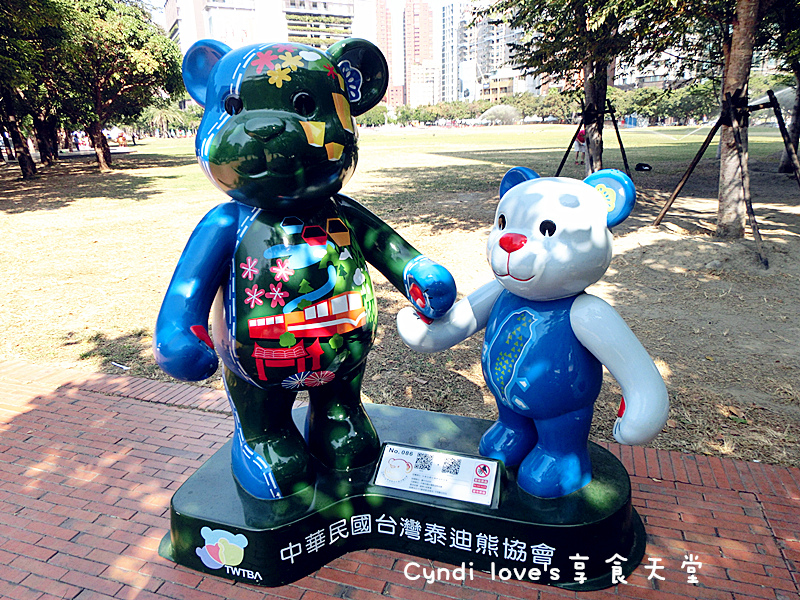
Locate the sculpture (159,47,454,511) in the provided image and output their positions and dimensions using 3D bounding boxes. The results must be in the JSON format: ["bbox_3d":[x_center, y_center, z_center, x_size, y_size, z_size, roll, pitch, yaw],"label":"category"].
[{"bbox_3d":[-0.327,-0.109,2.009,1.060,1.505,0.580,-6,18,-14],"label":"sculpture"}]

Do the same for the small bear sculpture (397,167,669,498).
[{"bbox_3d":[0.469,0.081,2.032,0.960,1.095,0.500,15,23,41],"label":"small bear sculpture"}]

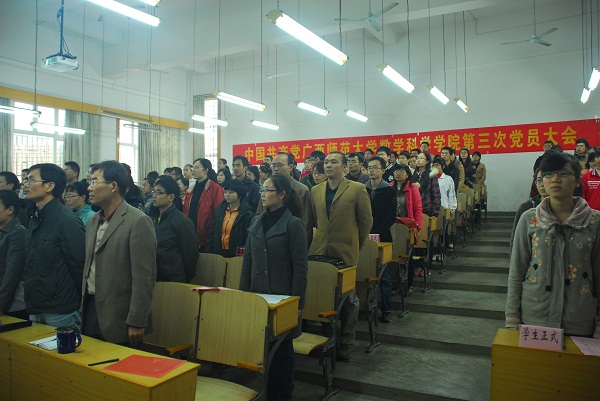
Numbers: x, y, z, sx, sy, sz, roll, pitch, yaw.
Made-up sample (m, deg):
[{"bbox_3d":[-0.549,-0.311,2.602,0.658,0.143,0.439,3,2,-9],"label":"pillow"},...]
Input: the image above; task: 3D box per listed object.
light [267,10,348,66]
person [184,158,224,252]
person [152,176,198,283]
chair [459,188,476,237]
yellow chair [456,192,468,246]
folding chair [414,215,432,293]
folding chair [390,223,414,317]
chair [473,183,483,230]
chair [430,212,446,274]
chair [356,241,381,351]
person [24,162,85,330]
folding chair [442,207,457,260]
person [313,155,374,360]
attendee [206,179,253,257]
[{"bbox_3d":[0.113,-1.321,3.763,0.100,0.060,1.220,0,0,32],"label":"light"},{"bbox_3d":[-0.992,0.413,4.685,0.480,1.700,0.300,0,0,30],"label":"person"},{"bbox_3d":[-0.982,0.634,3.585,0.450,1.650,0.290,0,0,42],"label":"person"},{"bbox_3d":[3.130,0.249,8.790,0.540,0.930,0.500,0,0,30],"label":"chair"},{"bbox_3d":[2.681,0.345,7.999,0.540,0.930,0.500,0,0,30],"label":"yellow chair"},{"bbox_3d":[1.331,0.632,5.627,0.540,0.930,0.500,0,0,30],"label":"folding chair"},{"bbox_3d":[0.882,0.728,4.836,0.540,0.930,0.500,0,0,30],"label":"folding chair"},{"bbox_3d":[3.652,0.156,9.667,0.480,0.900,0.500,0,0,30],"label":"chair"},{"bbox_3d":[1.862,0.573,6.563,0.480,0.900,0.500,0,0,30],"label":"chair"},{"bbox_3d":[0.432,0.824,4.045,0.540,0.930,0.500,0,0,30],"label":"chair"},{"bbox_3d":[-1.537,0.635,2.825,0.460,1.720,0.290,0,0,37],"label":"person"},{"bbox_3d":[2.231,0.441,7.208,0.540,0.930,0.500,0,0,30],"label":"folding chair"},{"bbox_3d":[0.341,0.452,3.700,0.540,1.690,0.360,0,0,30],"label":"person"},{"bbox_3d":[-0.679,0.565,4.405,0.460,1.550,0.290,0,0,22],"label":"attendee"}]

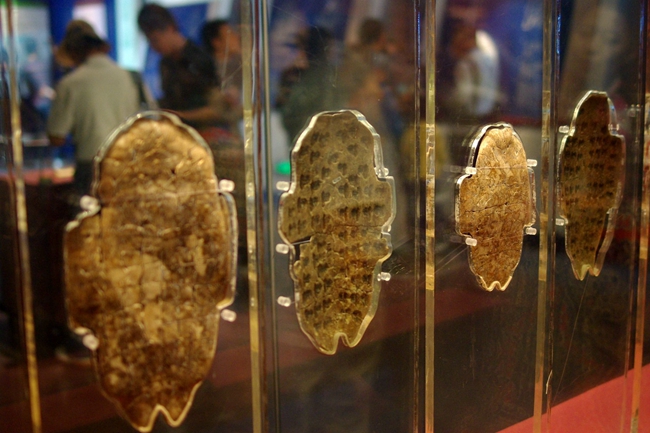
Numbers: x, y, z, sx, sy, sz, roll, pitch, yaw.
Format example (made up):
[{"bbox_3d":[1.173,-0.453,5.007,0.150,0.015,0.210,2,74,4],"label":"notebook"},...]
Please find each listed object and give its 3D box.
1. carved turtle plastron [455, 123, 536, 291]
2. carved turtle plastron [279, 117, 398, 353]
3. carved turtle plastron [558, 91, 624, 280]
[{"bbox_3d":[0.223,-0.010,1.073,0.145,0.216,0.018,-8,11,-38],"label":"carved turtle plastron"},{"bbox_3d":[0.018,0.022,0.937,0.161,0.277,0.018,-8,11,-38],"label":"carved turtle plastron"},{"bbox_3d":[0.398,-0.043,1.236,0.155,0.279,0.018,-8,11,-38],"label":"carved turtle plastron"}]

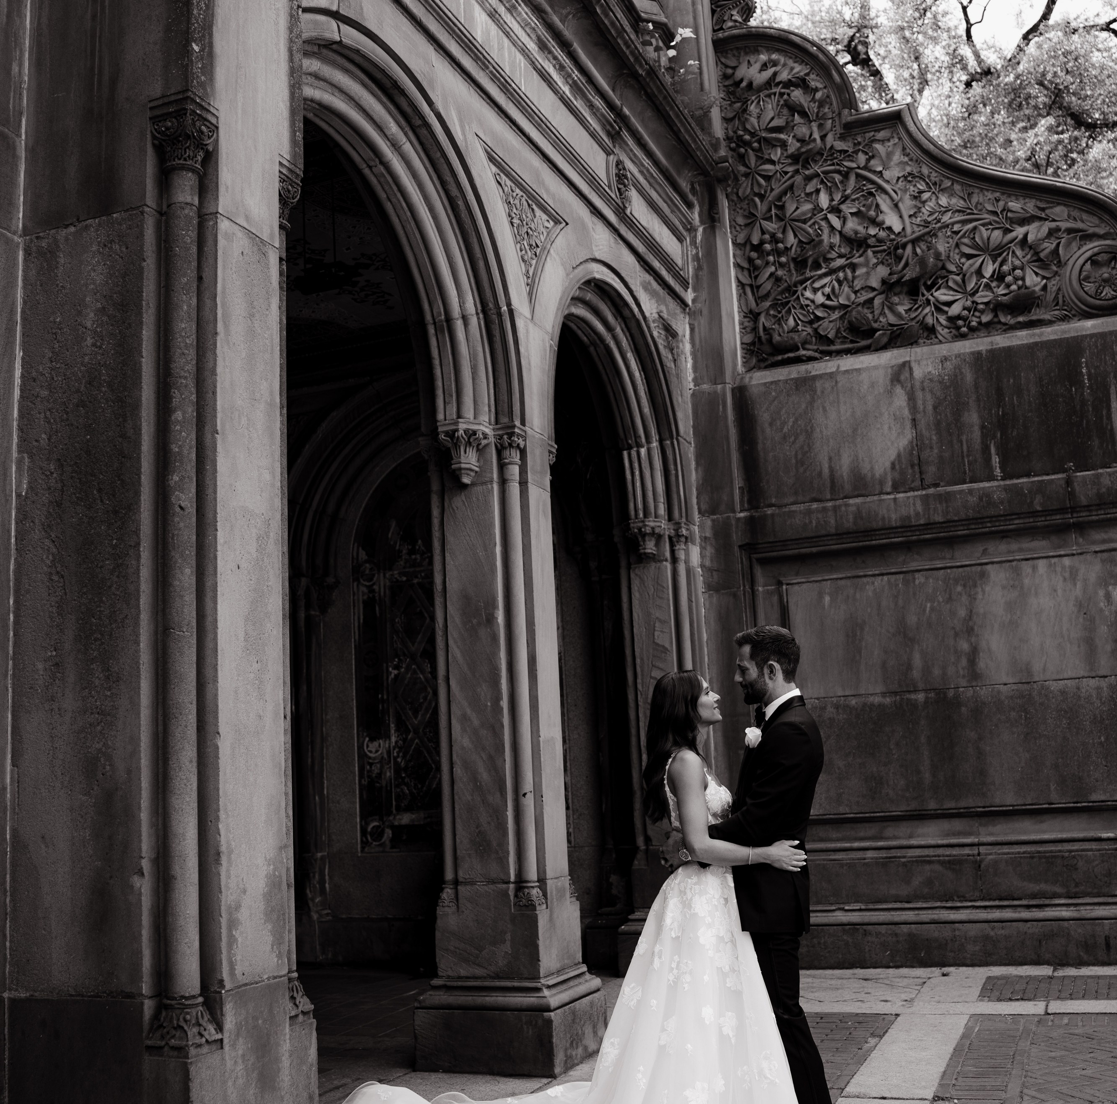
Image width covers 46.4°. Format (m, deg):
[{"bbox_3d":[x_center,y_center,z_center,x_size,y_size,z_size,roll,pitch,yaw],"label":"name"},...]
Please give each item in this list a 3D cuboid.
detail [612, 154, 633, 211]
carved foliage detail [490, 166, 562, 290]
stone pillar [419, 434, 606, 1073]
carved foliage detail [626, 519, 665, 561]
[{"bbox_3d":[0.398,-2.355,8.367,0.100,0.350,0.330,-7,-11,22],"label":"detail"},{"bbox_3d":[-0.174,-1.642,6.929,0.070,0.550,0.920,-7,-11,22],"label":"carved foliage detail"},{"bbox_3d":[-0.288,0.941,6.574,0.710,3.070,0.690,-7,-11,22],"label":"stone pillar"},{"bbox_3d":[0.612,-0.094,9.091,0.300,0.290,0.240,-7,-11,22],"label":"carved foliage detail"}]

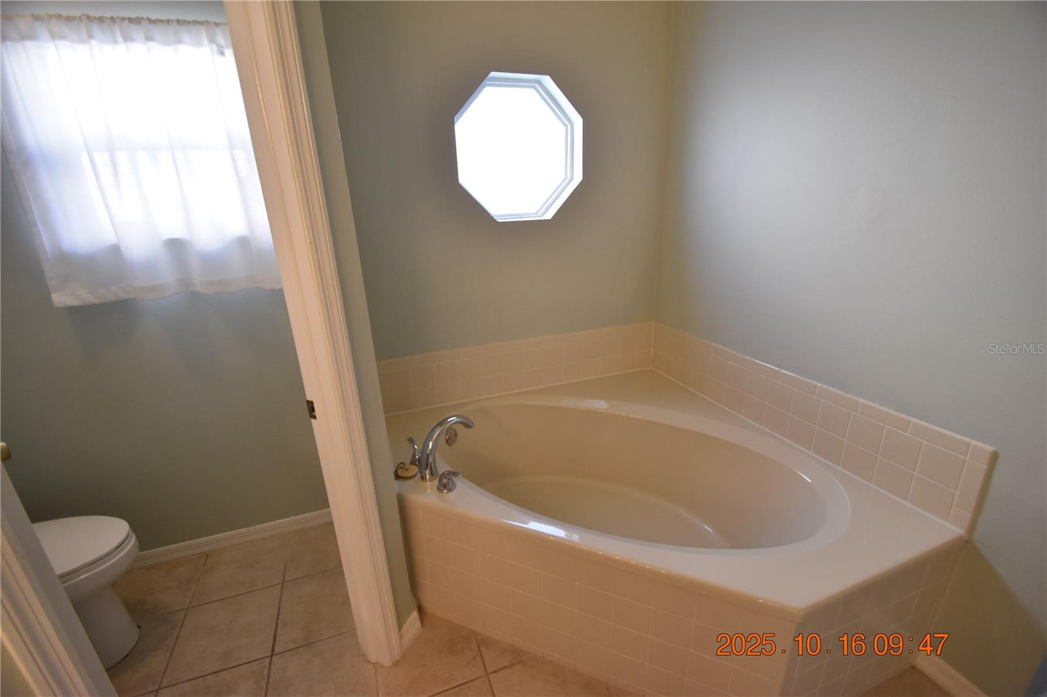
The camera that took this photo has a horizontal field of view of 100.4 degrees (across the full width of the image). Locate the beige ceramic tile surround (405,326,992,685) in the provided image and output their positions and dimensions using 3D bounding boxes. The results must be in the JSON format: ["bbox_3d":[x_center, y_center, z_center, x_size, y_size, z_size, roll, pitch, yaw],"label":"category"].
[{"bbox_3d":[0.296,0.544,1.657,1.457,0.810,1.426,-9,20,-19],"label":"beige ceramic tile surround"}]

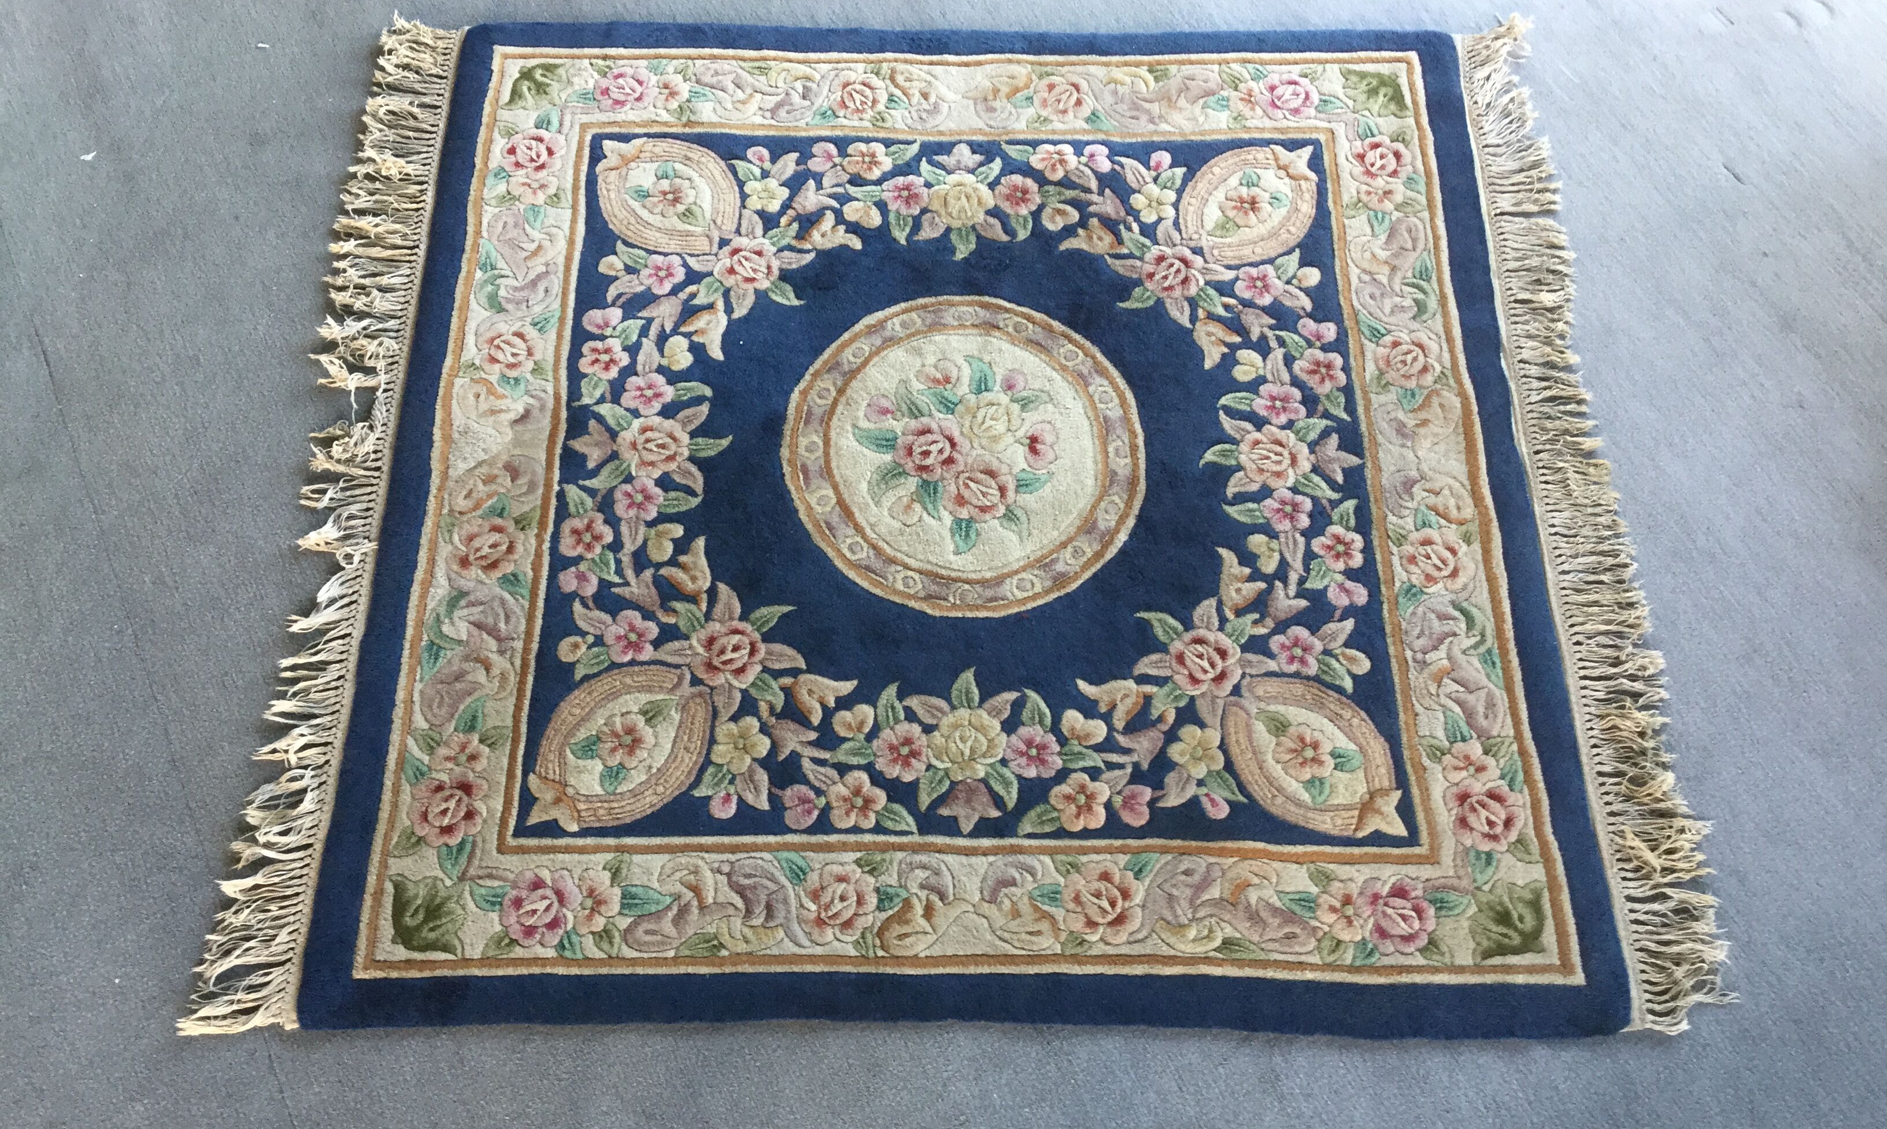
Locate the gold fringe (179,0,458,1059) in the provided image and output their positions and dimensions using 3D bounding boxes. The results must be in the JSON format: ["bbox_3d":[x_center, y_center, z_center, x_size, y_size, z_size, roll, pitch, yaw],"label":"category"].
[{"bbox_3d":[-0.638,-0.128,1.791,0.110,0.025,1.223,0,63,-1],"label":"gold fringe"}]

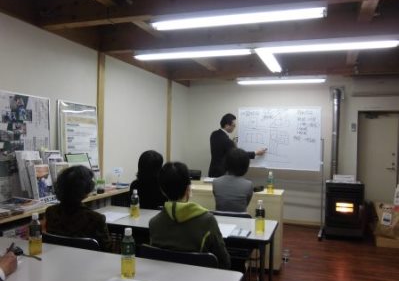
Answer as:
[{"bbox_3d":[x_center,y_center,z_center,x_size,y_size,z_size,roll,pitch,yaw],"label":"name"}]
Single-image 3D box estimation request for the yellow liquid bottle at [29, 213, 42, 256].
[{"bbox_3d":[-0.881,0.500,1.925,0.064,0.215,0.064,1,0,19],"label":"yellow liquid bottle"}]

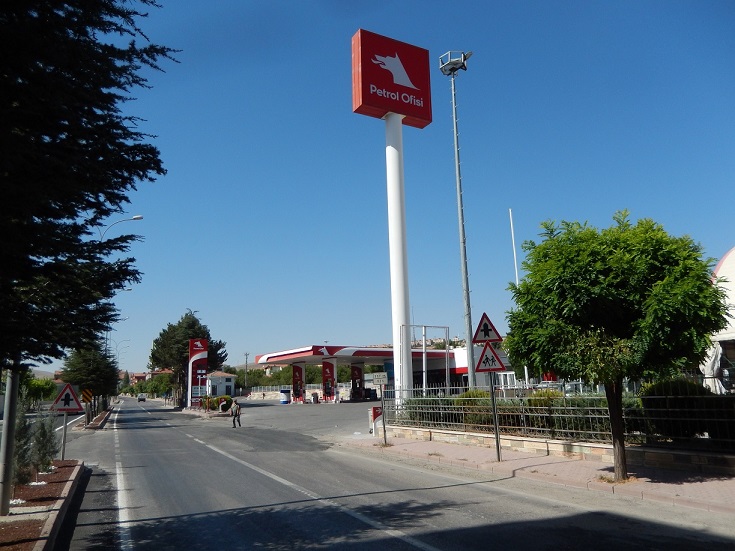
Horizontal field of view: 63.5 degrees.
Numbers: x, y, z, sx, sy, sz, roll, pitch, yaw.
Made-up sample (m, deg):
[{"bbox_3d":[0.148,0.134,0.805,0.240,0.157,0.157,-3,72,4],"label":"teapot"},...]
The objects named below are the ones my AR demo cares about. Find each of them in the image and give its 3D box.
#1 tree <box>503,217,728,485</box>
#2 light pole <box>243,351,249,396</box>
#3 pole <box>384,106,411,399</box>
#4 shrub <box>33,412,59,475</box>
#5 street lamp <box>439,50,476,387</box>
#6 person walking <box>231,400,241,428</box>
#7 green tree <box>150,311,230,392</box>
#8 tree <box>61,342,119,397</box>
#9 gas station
[{"bbox_3d":[4.599,1.280,11.454,4.107,5.096,4.023,-1,-11,0],"label":"tree"},{"bbox_3d":[-24.236,19.611,118.541,1.000,8.471,0.600,-1,-11,0],"label":"light pole"},{"bbox_3d":[1.502,-0.791,27.684,0.860,14.675,0.860,-1,-11,0],"label":"pole"},{"bbox_3d":[-7.056,3.715,13.132,0.547,1.303,0.547,-1,-11,0],"label":"shrub"},{"bbox_3d":[4.066,-2.068,24.870,1.350,16.205,1.200,-1,-11,0],"label":"street lamp"},{"bbox_3d":[-7.991,8.403,36.082,0.550,1.716,0.500,6,-13,-31],"label":"person walking"},{"bbox_3d":[-18.428,8.701,62.573,8.230,10.145,7.806,-1,-11,0],"label":"green tree"},{"bbox_3d":[-19.042,7.350,41.431,4.000,5.363,4.000,-1,-11,0],"label":"tree"},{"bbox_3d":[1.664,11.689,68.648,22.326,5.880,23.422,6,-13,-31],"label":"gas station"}]

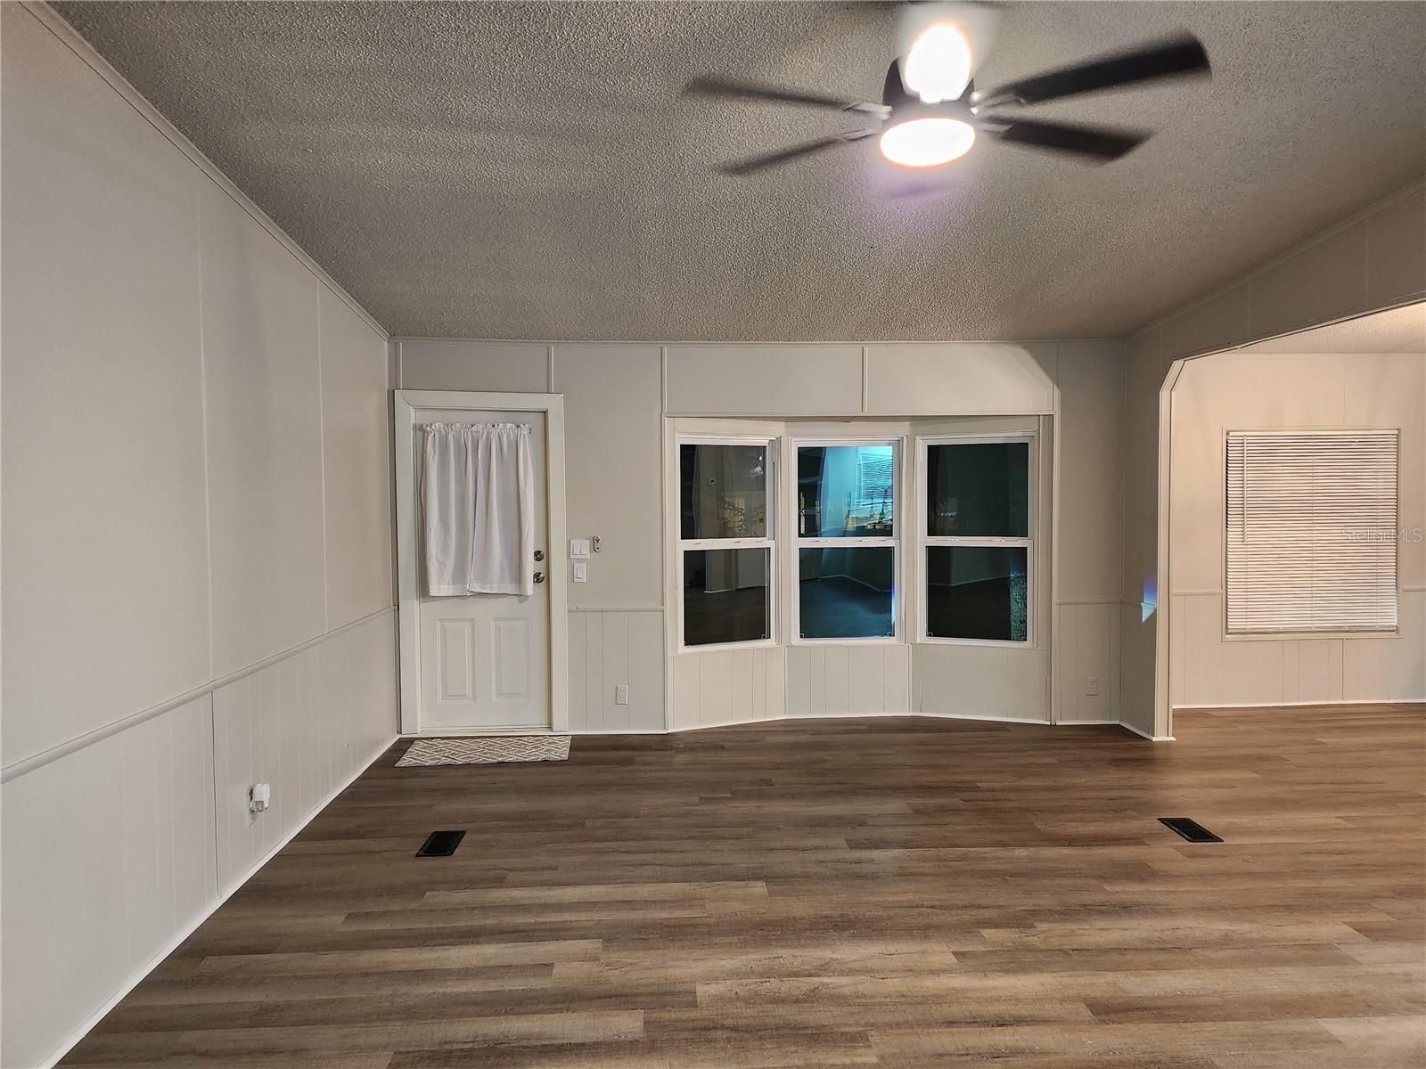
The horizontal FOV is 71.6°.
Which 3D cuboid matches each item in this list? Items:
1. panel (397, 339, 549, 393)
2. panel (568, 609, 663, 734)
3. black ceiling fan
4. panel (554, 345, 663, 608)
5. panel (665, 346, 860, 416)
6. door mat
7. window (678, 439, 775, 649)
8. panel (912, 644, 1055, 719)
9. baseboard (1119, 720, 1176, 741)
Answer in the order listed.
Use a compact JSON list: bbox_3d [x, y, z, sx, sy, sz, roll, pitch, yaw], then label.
[{"bbox_3d":[-1.429,-1.014,5.948,0.887,0.317,0.020,-1,2,-3],"label":"panel"},{"bbox_3d":[-0.586,0.841,6.072,0.596,0.754,0.020,-1,2,-3],"label":"panel"},{"bbox_3d":[0.560,-1.207,2.583,1.280,0.400,1.320,-1,2,-3],"label":"black ceiling fan"},{"bbox_3d":[-0.635,-0.350,6.022,0.679,1.609,0.020,-1,2,-3],"label":"panel"},{"bbox_3d":[0.318,-0.952,6.056,1.214,0.434,0.020,-1,2,-3],"label":"panel"},{"bbox_3d":[-1.293,1.241,5.713,0.931,0.010,0.572,-1,2,-6],"label":"door mat"},{"bbox_3d":[0.094,0.049,6.255,0.704,1.304,0.070,-1,3,-25],"label":"window"},{"bbox_3d":[1.722,0.955,6.363,0.858,0.494,0.020,0,2,17],"label":"panel"},{"bbox_3d":[2.654,1.194,6.048,0.125,0.024,0.453,-1,2,-3],"label":"baseboard"}]

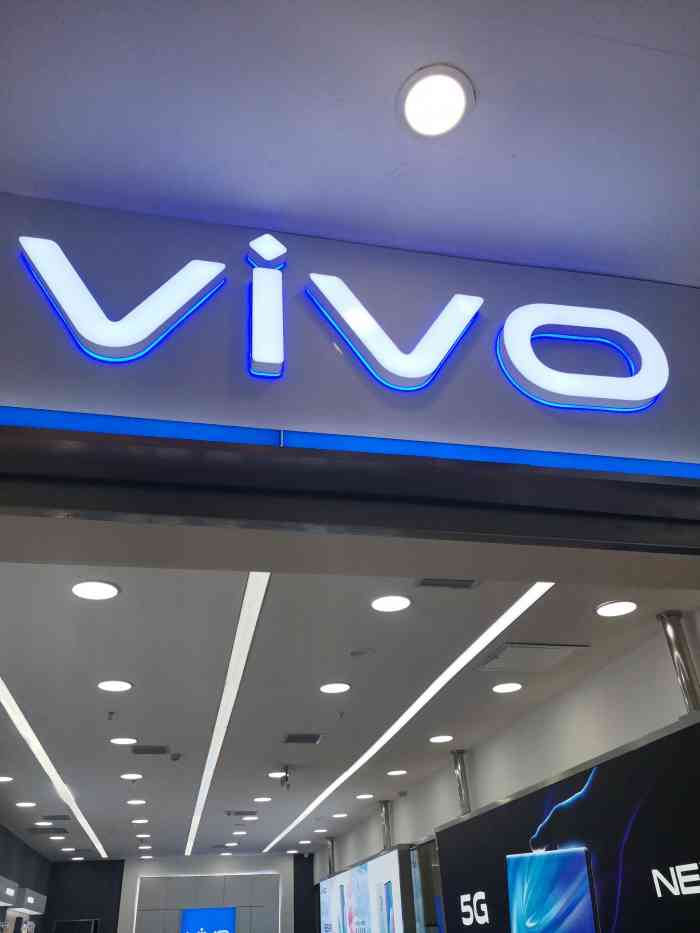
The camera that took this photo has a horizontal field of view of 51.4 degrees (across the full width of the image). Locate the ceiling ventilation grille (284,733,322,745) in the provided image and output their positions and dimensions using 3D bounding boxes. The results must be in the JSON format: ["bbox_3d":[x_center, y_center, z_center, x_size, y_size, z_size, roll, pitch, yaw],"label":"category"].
[{"bbox_3d":[-0.376,2.181,5.821,0.280,0.035,0.290,4,-34,-12],"label":"ceiling ventilation grille"}]

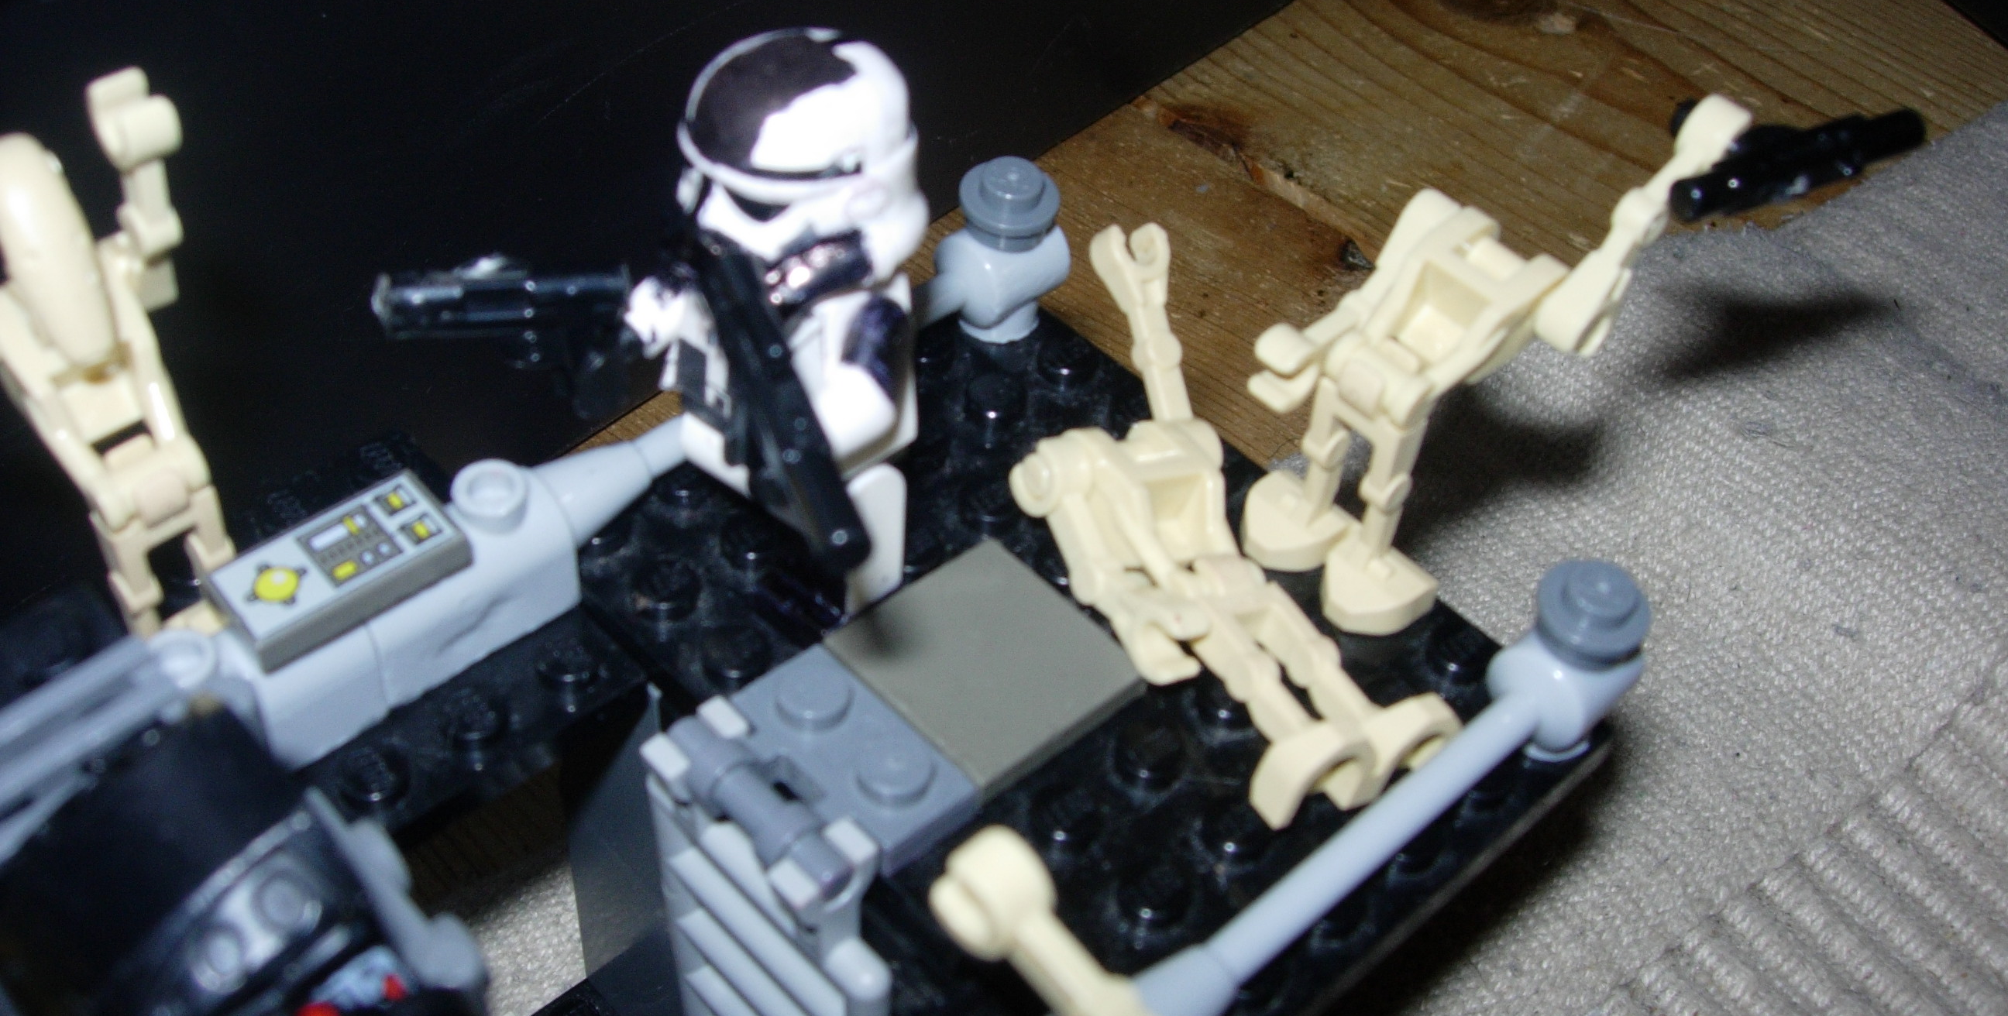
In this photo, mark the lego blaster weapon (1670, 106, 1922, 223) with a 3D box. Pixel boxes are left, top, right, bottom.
[{"bbox_3d":[0.053,-0.025,0.152,0.019,0.004,0.011,-18,52,-14],"label":"lego blaster weapon"}]

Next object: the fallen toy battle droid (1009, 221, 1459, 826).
[{"bbox_3d":[0.013,0.001,0.155,0.017,0.017,0.045,-18,50,-23],"label":"fallen toy battle droid"}]

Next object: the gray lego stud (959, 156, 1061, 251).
[{"bbox_3d":[0.001,-0.024,0.173,0.008,0.005,0.008,3,45,-3],"label":"gray lego stud"}]

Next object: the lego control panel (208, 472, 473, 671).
[{"bbox_3d":[-0.044,0.004,0.146,0.016,0.003,0.008,-30,56,-32],"label":"lego control panel"}]

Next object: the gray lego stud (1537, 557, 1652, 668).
[{"bbox_3d":[0.039,0.007,0.148,0.008,0.005,0.008,3,45,-3],"label":"gray lego stud"}]

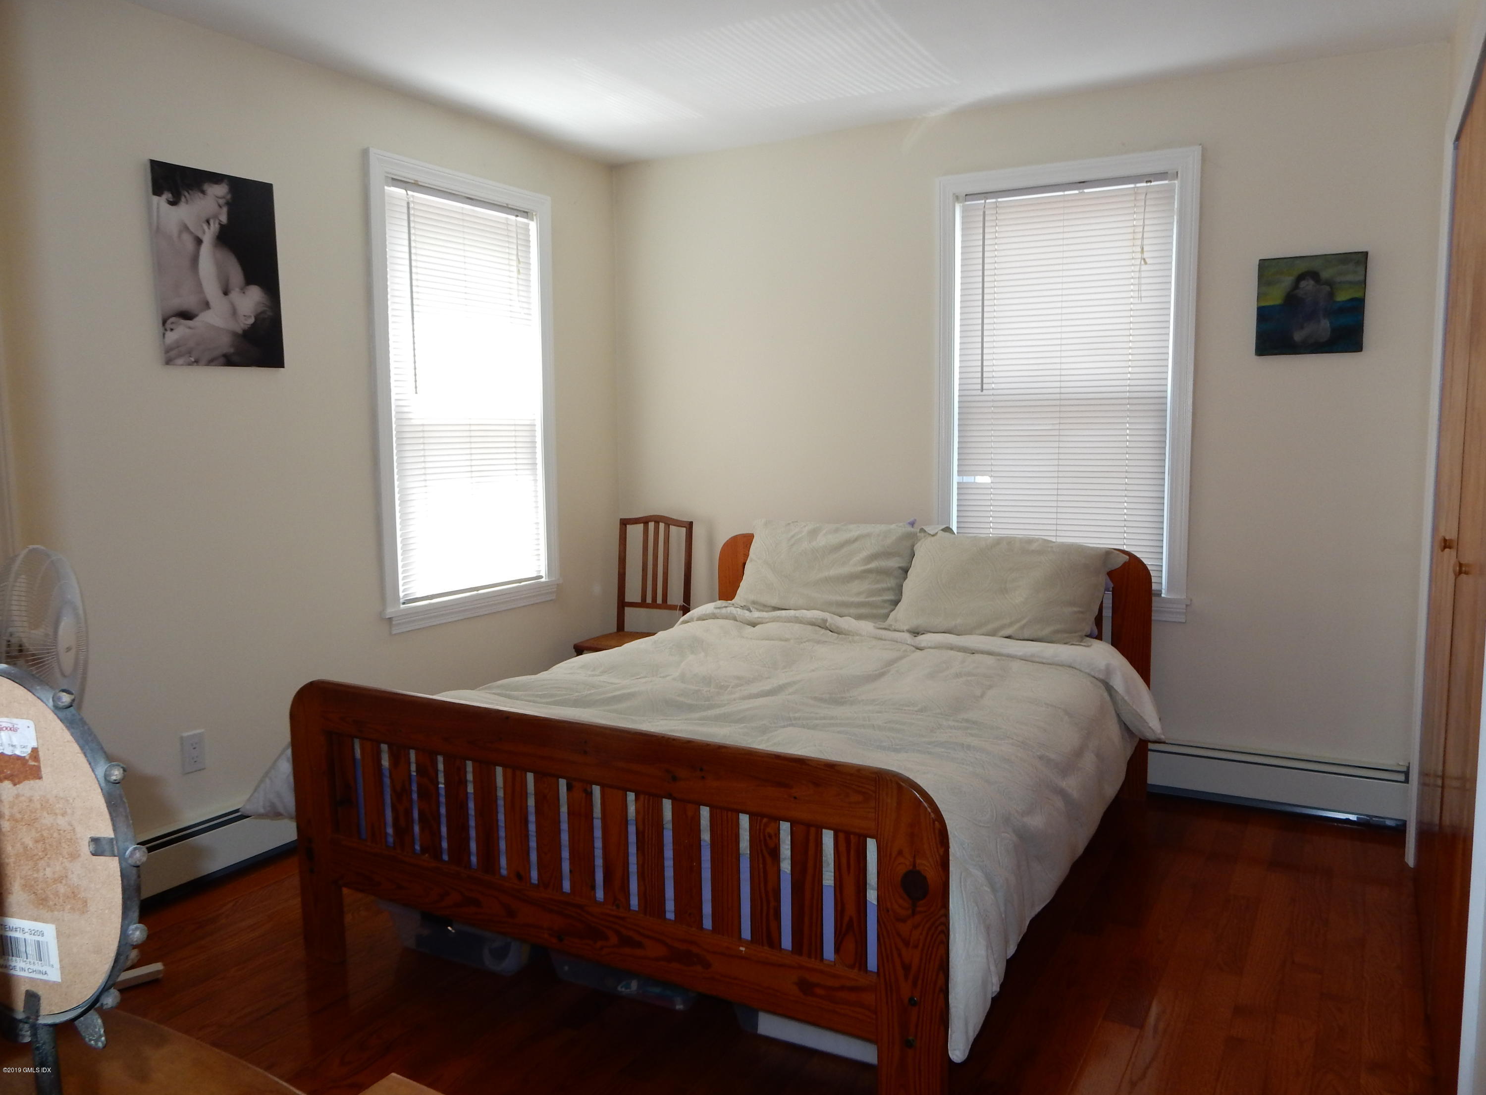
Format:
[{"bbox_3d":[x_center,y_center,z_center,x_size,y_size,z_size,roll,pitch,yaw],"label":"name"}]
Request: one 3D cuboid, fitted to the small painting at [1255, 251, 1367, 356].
[{"bbox_3d":[1.803,-0.768,3.409,0.302,0.301,0.022,3,7,29],"label":"small painting"}]

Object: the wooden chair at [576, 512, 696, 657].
[{"bbox_3d":[-0.426,0.343,4.400,0.400,0.930,0.410,3,7,29],"label":"wooden chair"}]

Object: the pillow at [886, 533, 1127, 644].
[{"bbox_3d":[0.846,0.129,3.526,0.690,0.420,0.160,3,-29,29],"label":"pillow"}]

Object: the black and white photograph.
[{"bbox_3d":[-1.498,-0.790,3.068,0.025,0.541,0.377,3,7,29],"label":"black and white photograph"}]

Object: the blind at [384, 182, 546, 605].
[{"bbox_3d":[-1.005,-0.559,4.010,0.045,1.447,0.755,3,7,29],"label":"blind"}]

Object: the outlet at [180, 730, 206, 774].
[{"bbox_3d":[-1.577,0.588,3.080,0.008,0.116,0.070,3,7,29],"label":"outlet"}]

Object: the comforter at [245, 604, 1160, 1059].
[{"bbox_3d":[-0.030,0.515,3.077,2.075,0.480,1.780,3,7,29],"label":"comforter"}]

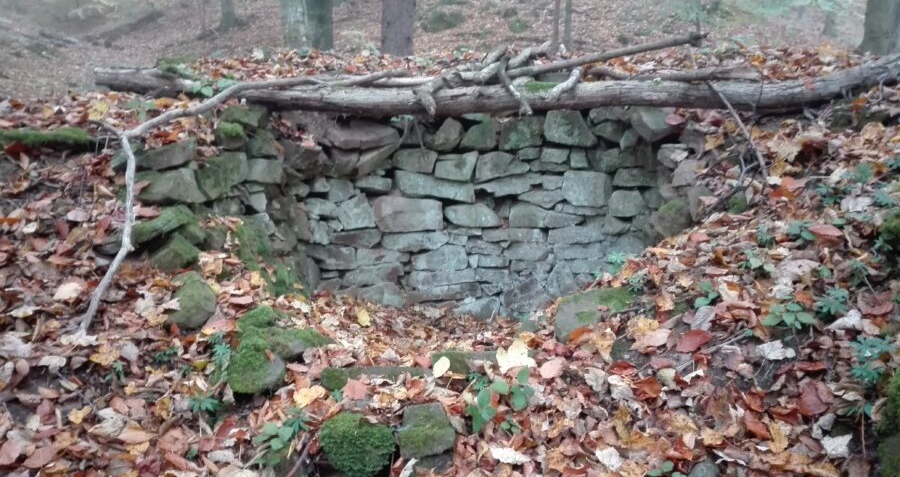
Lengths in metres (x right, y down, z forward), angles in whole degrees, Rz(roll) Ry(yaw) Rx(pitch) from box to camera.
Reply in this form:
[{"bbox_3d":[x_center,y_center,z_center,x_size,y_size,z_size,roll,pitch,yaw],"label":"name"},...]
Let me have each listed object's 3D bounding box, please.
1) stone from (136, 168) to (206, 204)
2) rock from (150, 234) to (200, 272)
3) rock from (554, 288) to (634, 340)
[{"bbox_3d":[-1.306,-0.244,3.020,0.317,0.157,0.200,-1,9,-10],"label":"stone"},{"bbox_3d":[-1.211,0.066,2.840,0.214,0.156,0.180,-1,9,-10],"label":"rock"},{"bbox_3d":[0.607,0.315,2.705,0.319,0.190,0.260,0,12,0],"label":"rock"}]

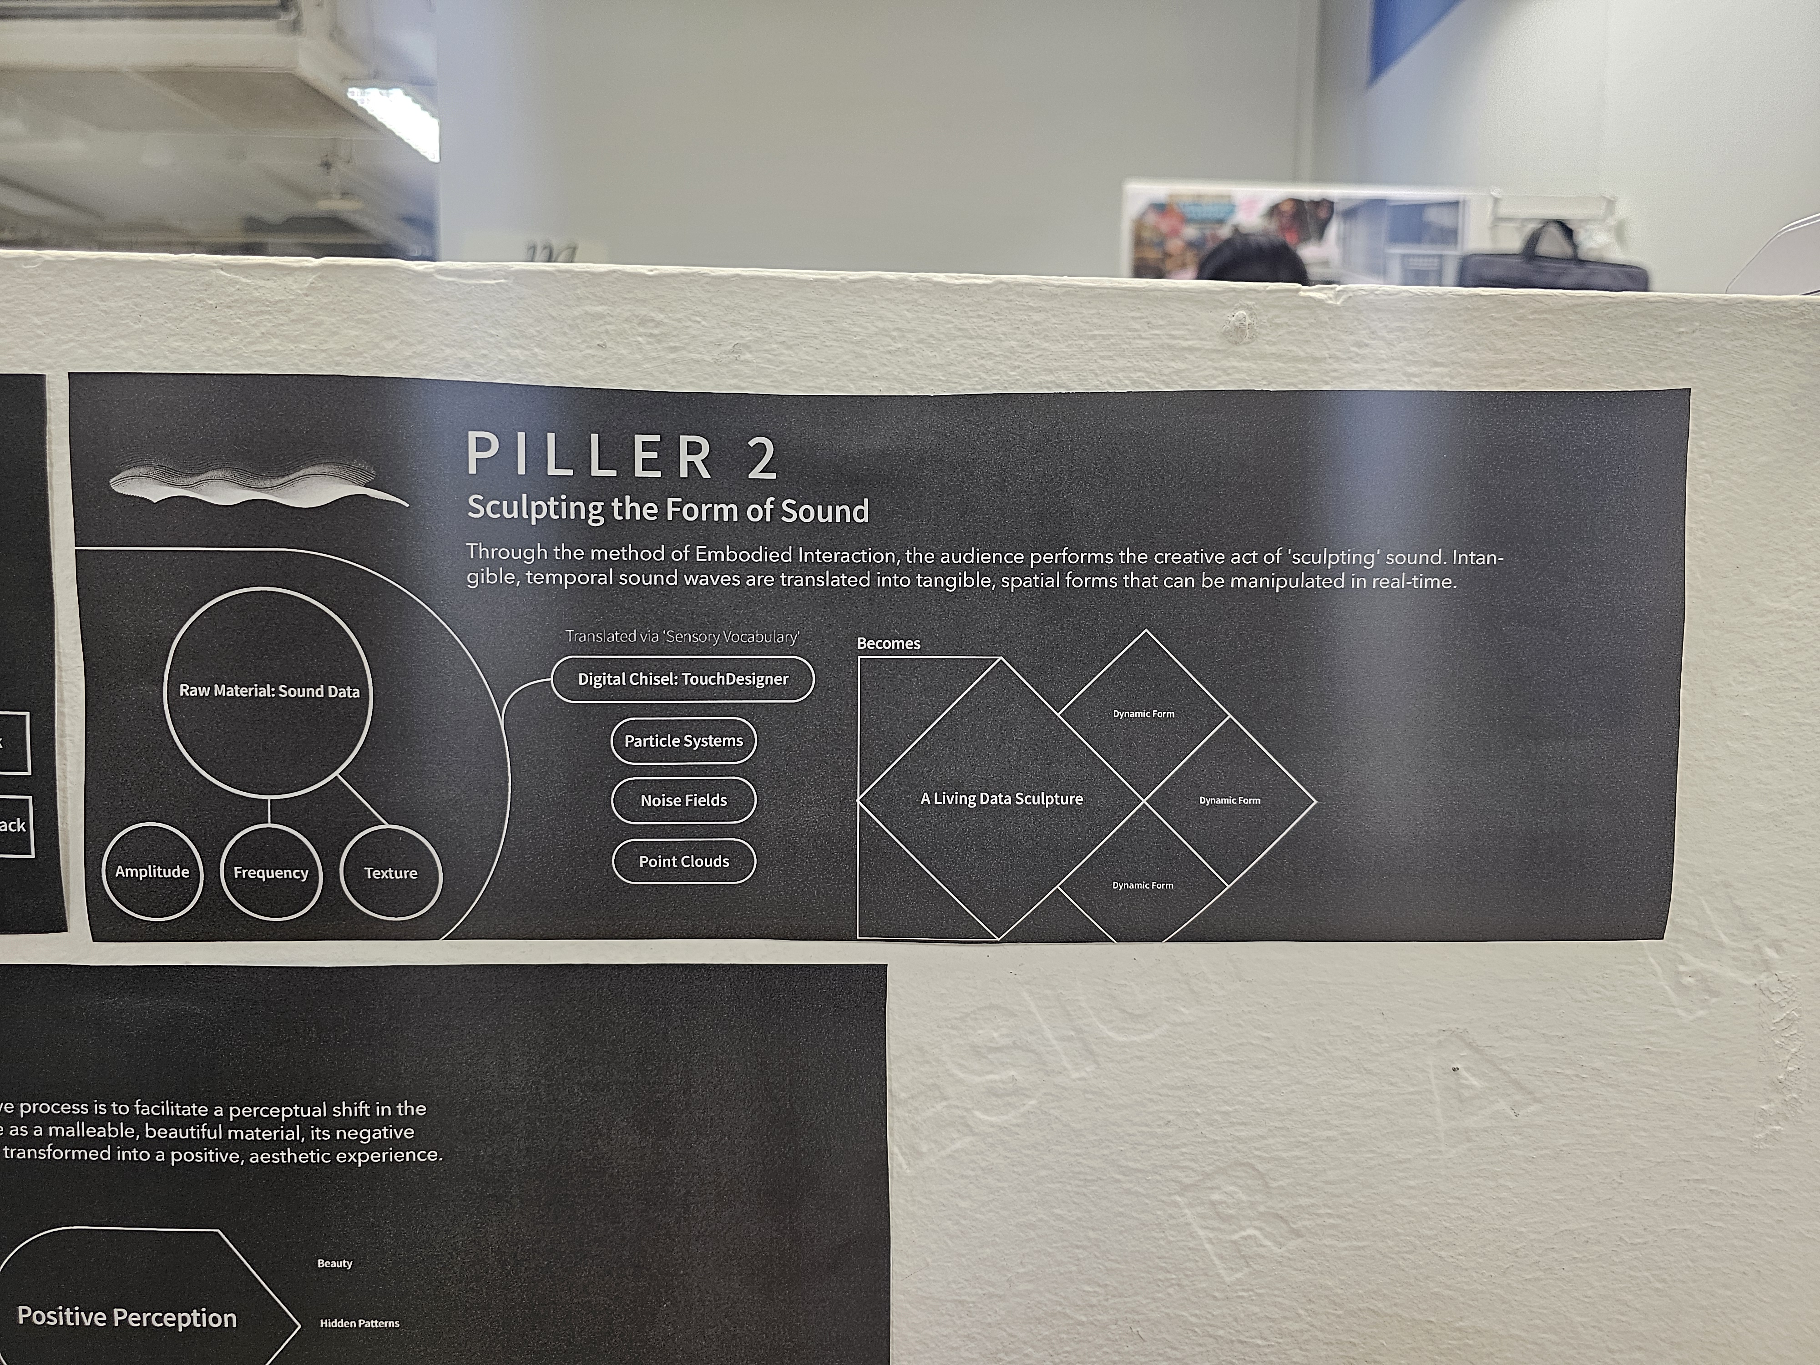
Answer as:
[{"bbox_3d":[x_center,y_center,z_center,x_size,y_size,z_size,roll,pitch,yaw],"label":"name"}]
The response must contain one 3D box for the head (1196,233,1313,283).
[{"bbox_3d":[0.538,-0.576,1.900,0.180,0.240,0.210,1,5,3],"label":"head"}]

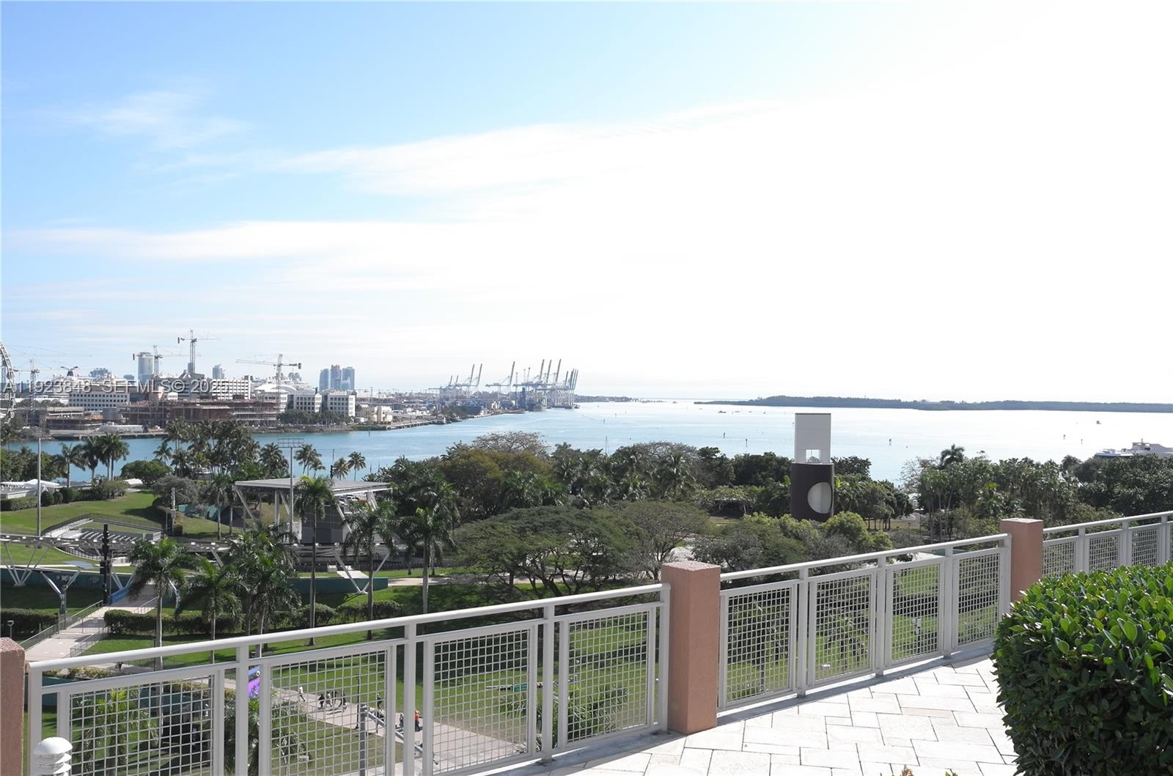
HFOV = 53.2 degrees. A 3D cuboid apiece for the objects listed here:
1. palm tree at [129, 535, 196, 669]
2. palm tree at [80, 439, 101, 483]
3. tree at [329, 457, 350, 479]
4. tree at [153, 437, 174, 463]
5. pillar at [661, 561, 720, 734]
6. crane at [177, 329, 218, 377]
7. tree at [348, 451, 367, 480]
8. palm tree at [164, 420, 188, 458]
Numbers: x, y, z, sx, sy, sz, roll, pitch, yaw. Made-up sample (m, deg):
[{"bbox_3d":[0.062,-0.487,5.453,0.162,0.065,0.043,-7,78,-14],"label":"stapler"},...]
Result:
[{"bbox_3d":[-38.900,22.930,106.950,6.200,18.370,6.200,1,0,0],"label":"palm tree"},{"bbox_3d":[-137.792,21.458,325.000,6.200,15.000,6.200,1,0,0],"label":"palm tree"},{"bbox_3d":[-80.100,27.780,379.970,6.800,9.710,6.800,1,0,0],"label":"tree"},{"bbox_3d":[-132.965,23.858,367.959,6.627,16.583,6.627,1,0,0],"label":"tree"},{"bbox_3d":[0.745,1.883,8.527,0.305,1.170,0.305,1,0,-43],"label":"pillar"},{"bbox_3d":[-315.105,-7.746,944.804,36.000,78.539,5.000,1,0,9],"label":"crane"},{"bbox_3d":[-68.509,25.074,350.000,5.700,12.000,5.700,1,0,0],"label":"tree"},{"bbox_3d":[-133.410,20.590,379.940,7.800,19.750,7.800,1,0,0],"label":"palm tree"}]

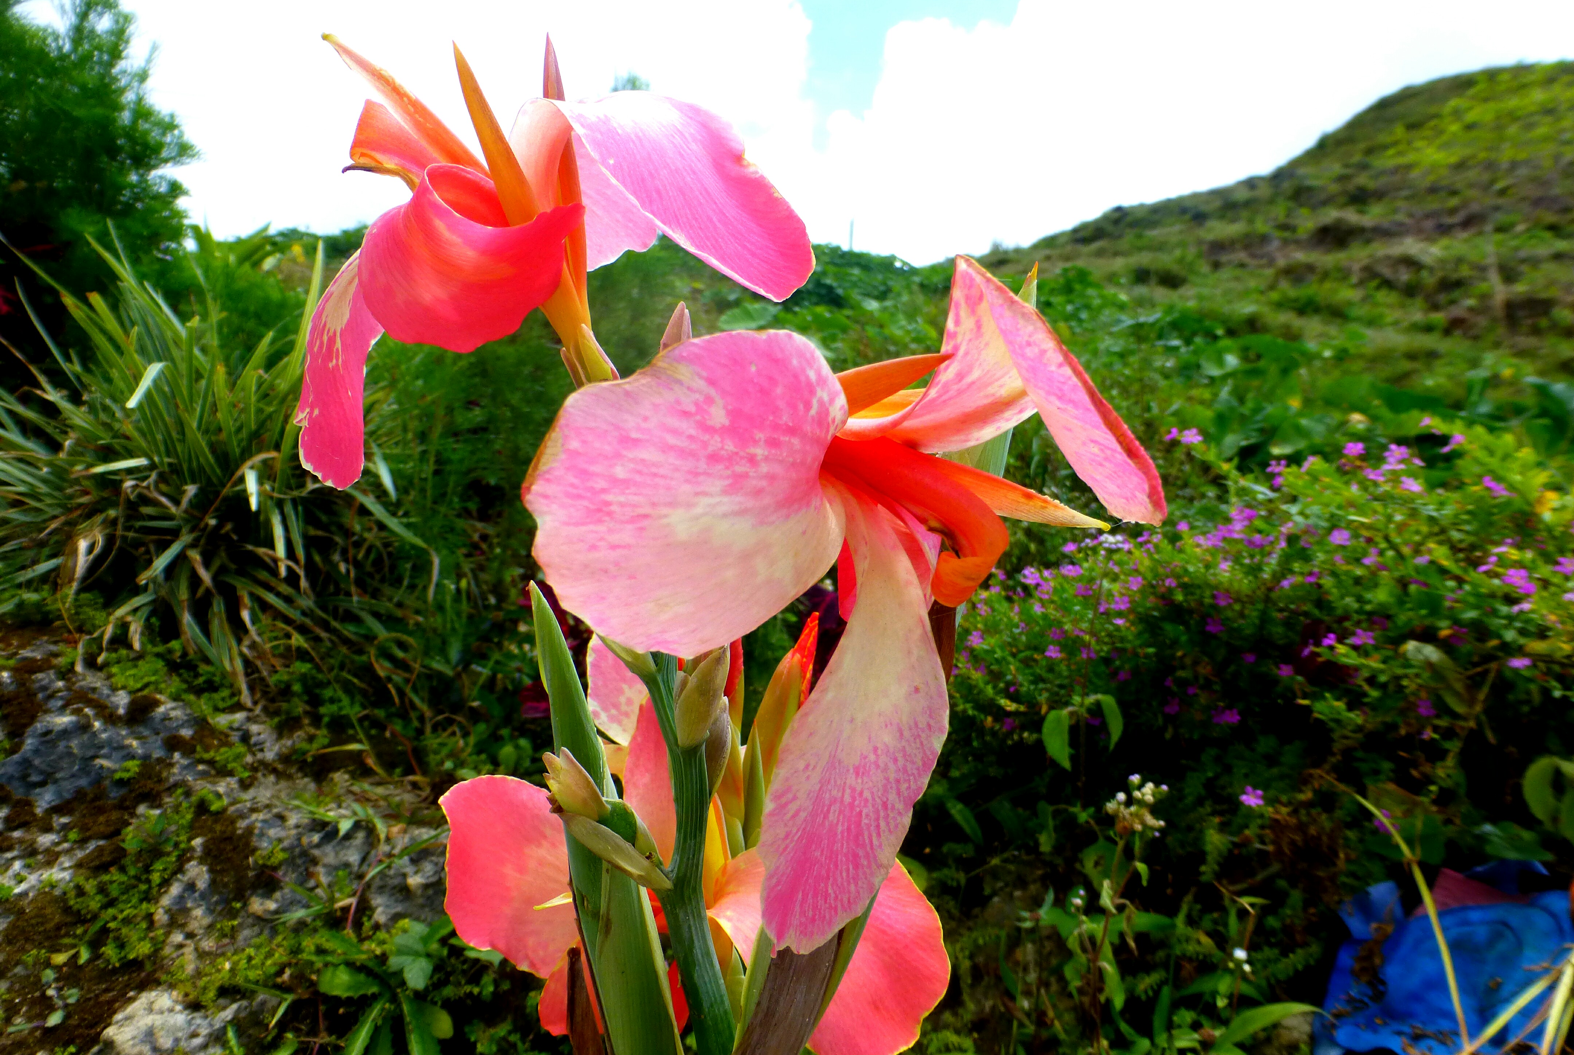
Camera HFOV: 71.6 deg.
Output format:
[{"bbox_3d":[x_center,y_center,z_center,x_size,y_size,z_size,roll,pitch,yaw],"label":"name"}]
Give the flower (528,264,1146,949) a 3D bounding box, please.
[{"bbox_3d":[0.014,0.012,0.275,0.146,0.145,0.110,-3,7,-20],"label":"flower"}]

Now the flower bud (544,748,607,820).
[{"bbox_3d":[-0.056,0.068,0.290,0.017,0.014,0.013,5,9,37],"label":"flower bud"}]

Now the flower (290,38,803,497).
[{"bbox_3d":[-0.071,-0.071,0.325,0.150,0.109,0.100,3,8,27],"label":"flower"}]

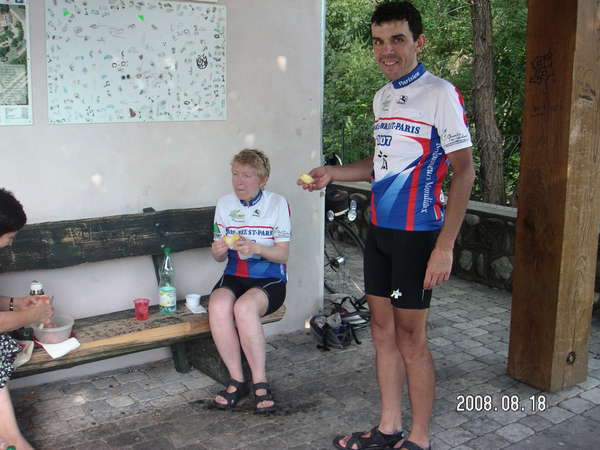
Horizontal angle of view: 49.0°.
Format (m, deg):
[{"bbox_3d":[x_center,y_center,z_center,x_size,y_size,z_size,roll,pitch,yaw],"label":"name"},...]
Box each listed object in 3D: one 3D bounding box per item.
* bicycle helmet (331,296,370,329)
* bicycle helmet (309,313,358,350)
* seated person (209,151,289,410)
[{"bbox_3d":[0.355,0.527,4.130,0.280,0.170,0.210,-5,12,-25],"label":"bicycle helmet"},{"bbox_3d":[0.185,0.586,3.835,0.280,0.165,0.210,9,14,40],"label":"bicycle helmet"},{"bbox_3d":[-0.220,0.219,3.125,0.440,1.150,0.650,2,11,12],"label":"seated person"}]

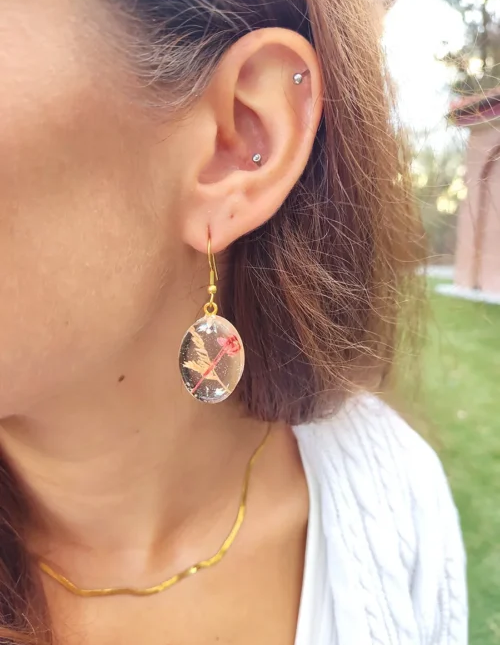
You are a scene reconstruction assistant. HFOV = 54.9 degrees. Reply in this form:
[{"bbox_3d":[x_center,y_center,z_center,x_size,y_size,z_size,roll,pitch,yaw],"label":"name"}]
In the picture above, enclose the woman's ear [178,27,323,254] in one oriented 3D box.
[{"bbox_3d":[0.002,-0.049,0.133,0.034,0.061,0.021,19,14,8],"label":"woman's ear"}]

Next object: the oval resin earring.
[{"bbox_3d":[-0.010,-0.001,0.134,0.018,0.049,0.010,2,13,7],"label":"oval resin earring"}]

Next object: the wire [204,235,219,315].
[{"bbox_3d":[-0.010,-0.014,0.132,0.004,0.023,0.010,2,13,7],"label":"wire"}]

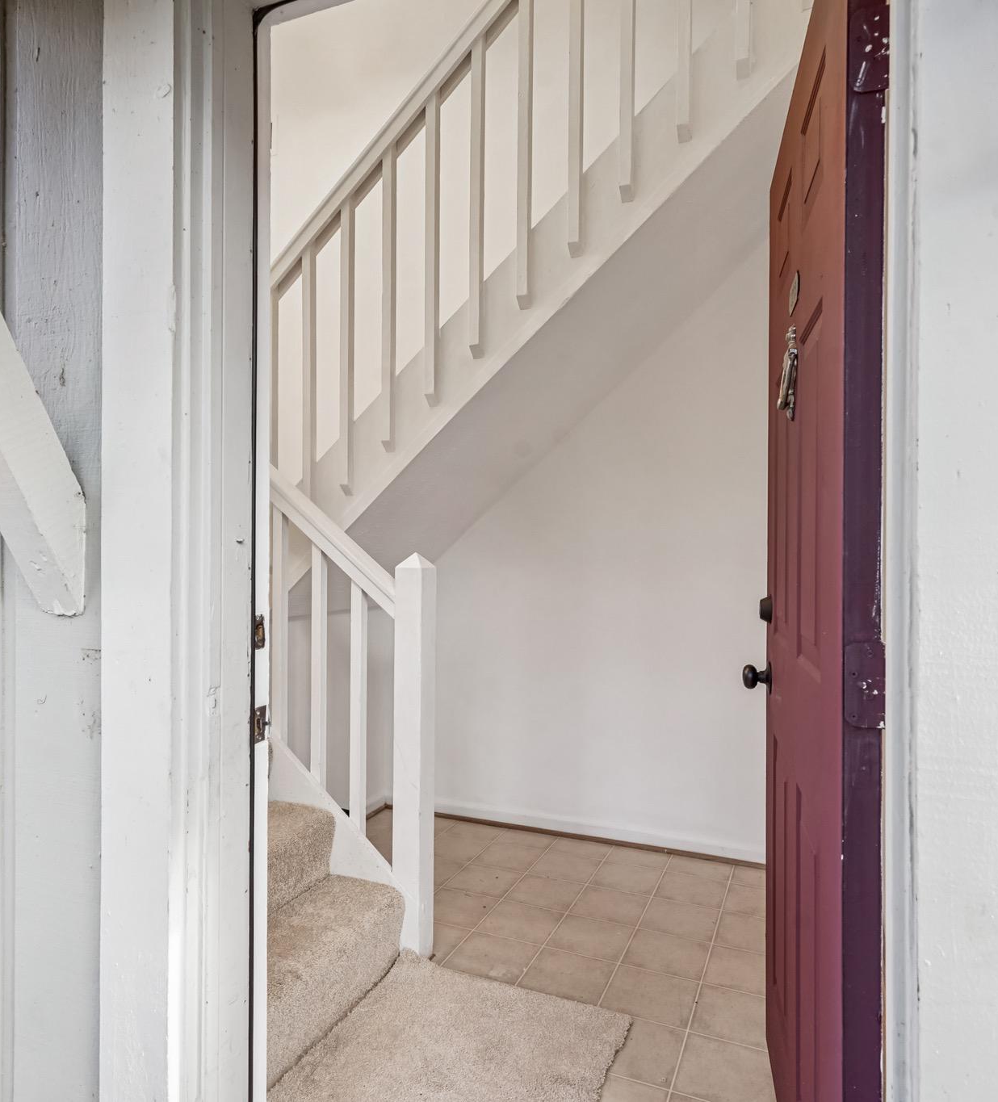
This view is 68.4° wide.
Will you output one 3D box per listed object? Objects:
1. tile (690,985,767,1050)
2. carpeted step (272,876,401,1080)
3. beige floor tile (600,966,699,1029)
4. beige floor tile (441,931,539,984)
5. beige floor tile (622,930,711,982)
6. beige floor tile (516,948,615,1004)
[{"bbox_3d":[0.626,1.206,1.891,0.227,0.010,0.221,0,0,24],"label":"tile"},{"bbox_3d":[-0.581,1.101,1.840,0.270,0.195,0.870,0,0,24],"label":"carpeted step"},{"bbox_3d":[0.411,1.206,1.985,0.227,0.010,0.221,0,0,24],"label":"beige floor tile"},{"bbox_3d":[-0.018,1.206,2.173,0.227,0.010,0.221,0,0,24],"label":"beige floor tile"},{"bbox_3d":[0.502,1.207,2.192,0.227,0.010,0.221,0,0,24],"label":"beige floor tile"},{"bbox_3d":[0.197,1.206,2.079,0.227,0.010,0.221,0,0,24],"label":"beige floor tile"}]

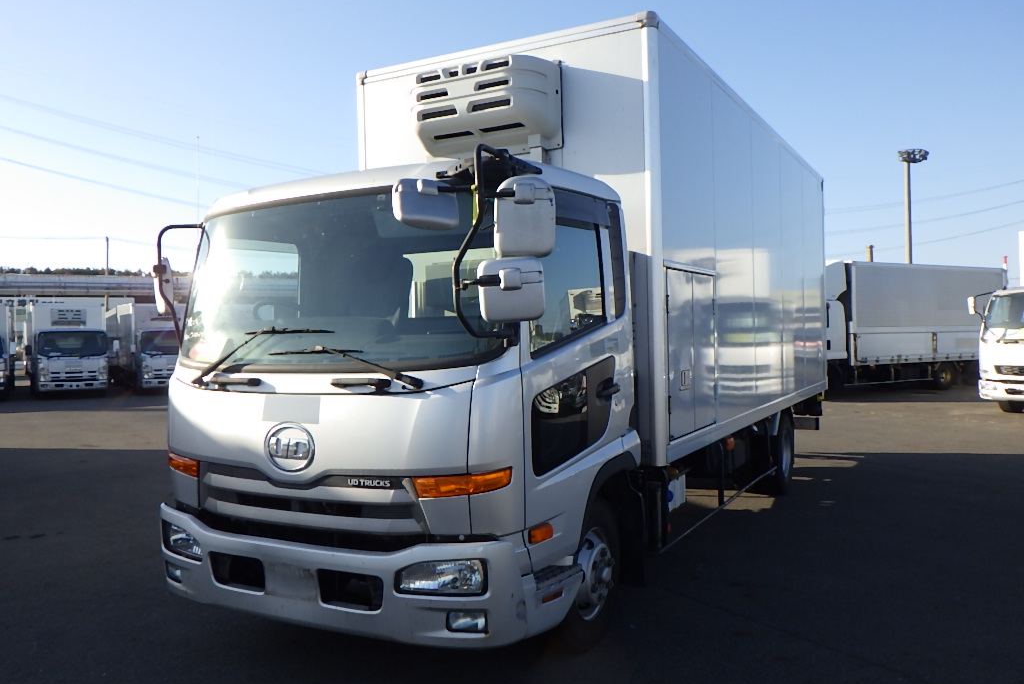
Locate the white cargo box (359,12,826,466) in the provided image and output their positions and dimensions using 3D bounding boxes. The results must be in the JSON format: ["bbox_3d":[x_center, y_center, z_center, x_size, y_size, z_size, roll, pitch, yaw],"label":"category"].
[{"bbox_3d":[1.464,-0.661,8.352,2.240,2.723,6.549,-1,1,29],"label":"white cargo box"}]

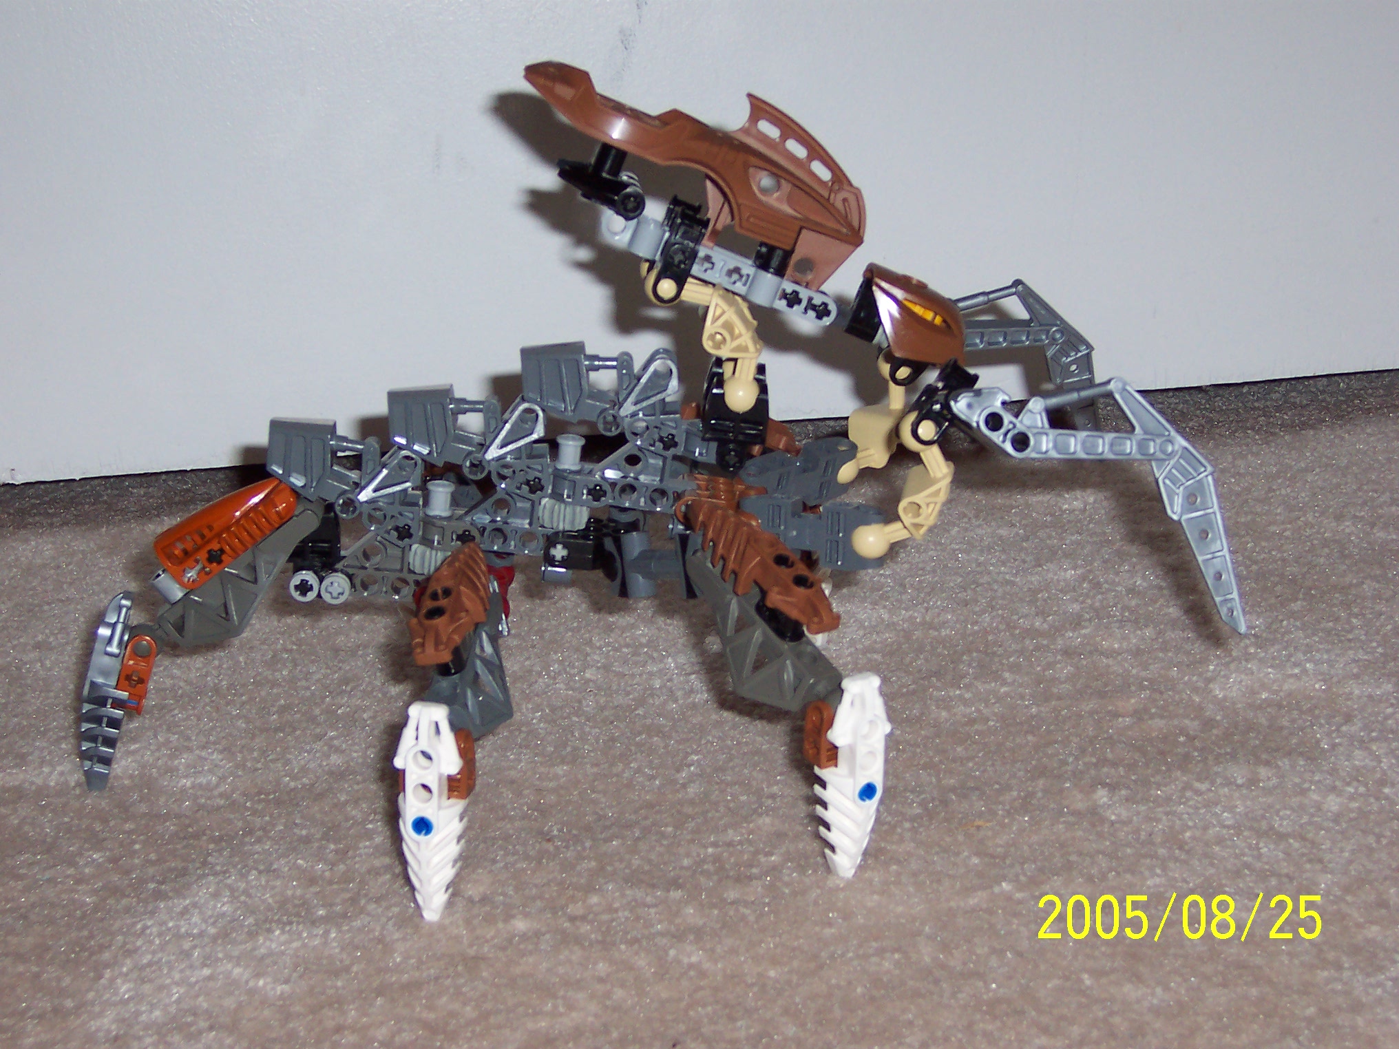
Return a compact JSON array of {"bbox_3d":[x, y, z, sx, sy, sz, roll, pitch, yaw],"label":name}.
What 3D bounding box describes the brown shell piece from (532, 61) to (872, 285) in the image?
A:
[{"bbox_3d":[-0.001,-0.092,0.845,0.094,0.037,0.026,24,13,-13],"label":"brown shell piece"}]

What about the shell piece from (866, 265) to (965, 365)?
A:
[{"bbox_3d":[0.055,-0.053,0.857,0.030,0.020,0.025,18,13,-12],"label":"shell piece"}]

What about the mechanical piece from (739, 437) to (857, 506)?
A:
[{"bbox_3d":[0.026,-0.014,0.872,0.035,0.017,0.013,-15,47,-30],"label":"mechanical piece"}]

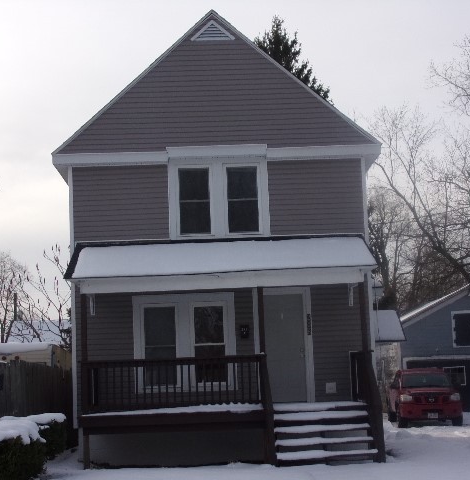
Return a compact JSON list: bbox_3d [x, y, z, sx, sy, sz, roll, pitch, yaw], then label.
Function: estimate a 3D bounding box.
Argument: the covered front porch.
[{"bbox_3d":[-0.155,1.857,17.812,5.560,4.120,2.600,-2,-6,-3],"label":"covered front porch"}]

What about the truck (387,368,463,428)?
[{"bbox_3d":[5.956,4.956,32.116,1.880,1.760,5.300,-3,-6,4],"label":"truck"}]

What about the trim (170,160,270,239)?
[{"bbox_3d":[-0.291,-0.786,19.401,1.900,1.540,0.150,-2,-6,-3],"label":"trim"}]

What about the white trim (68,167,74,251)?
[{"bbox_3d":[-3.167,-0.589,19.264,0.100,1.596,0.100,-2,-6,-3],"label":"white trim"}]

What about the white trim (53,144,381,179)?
[{"bbox_3d":[-0.320,-1.581,19.305,6.298,0.330,0.350,-2,-6,-3],"label":"white trim"}]

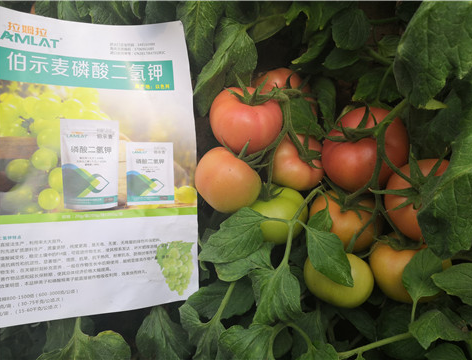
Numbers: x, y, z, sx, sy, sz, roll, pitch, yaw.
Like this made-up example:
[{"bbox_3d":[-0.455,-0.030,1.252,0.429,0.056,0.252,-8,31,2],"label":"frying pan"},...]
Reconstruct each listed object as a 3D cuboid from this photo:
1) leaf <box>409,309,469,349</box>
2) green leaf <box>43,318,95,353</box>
[{"bbox_3d":[0.211,0.155,0.390,0.062,0.042,0.032,0,6,0],"label":"leaf"},{"bbox_3d":[-0.188,0.173,0.420,0.058,0.046,0.022,0,0,-6],"label":"green leaf"}]

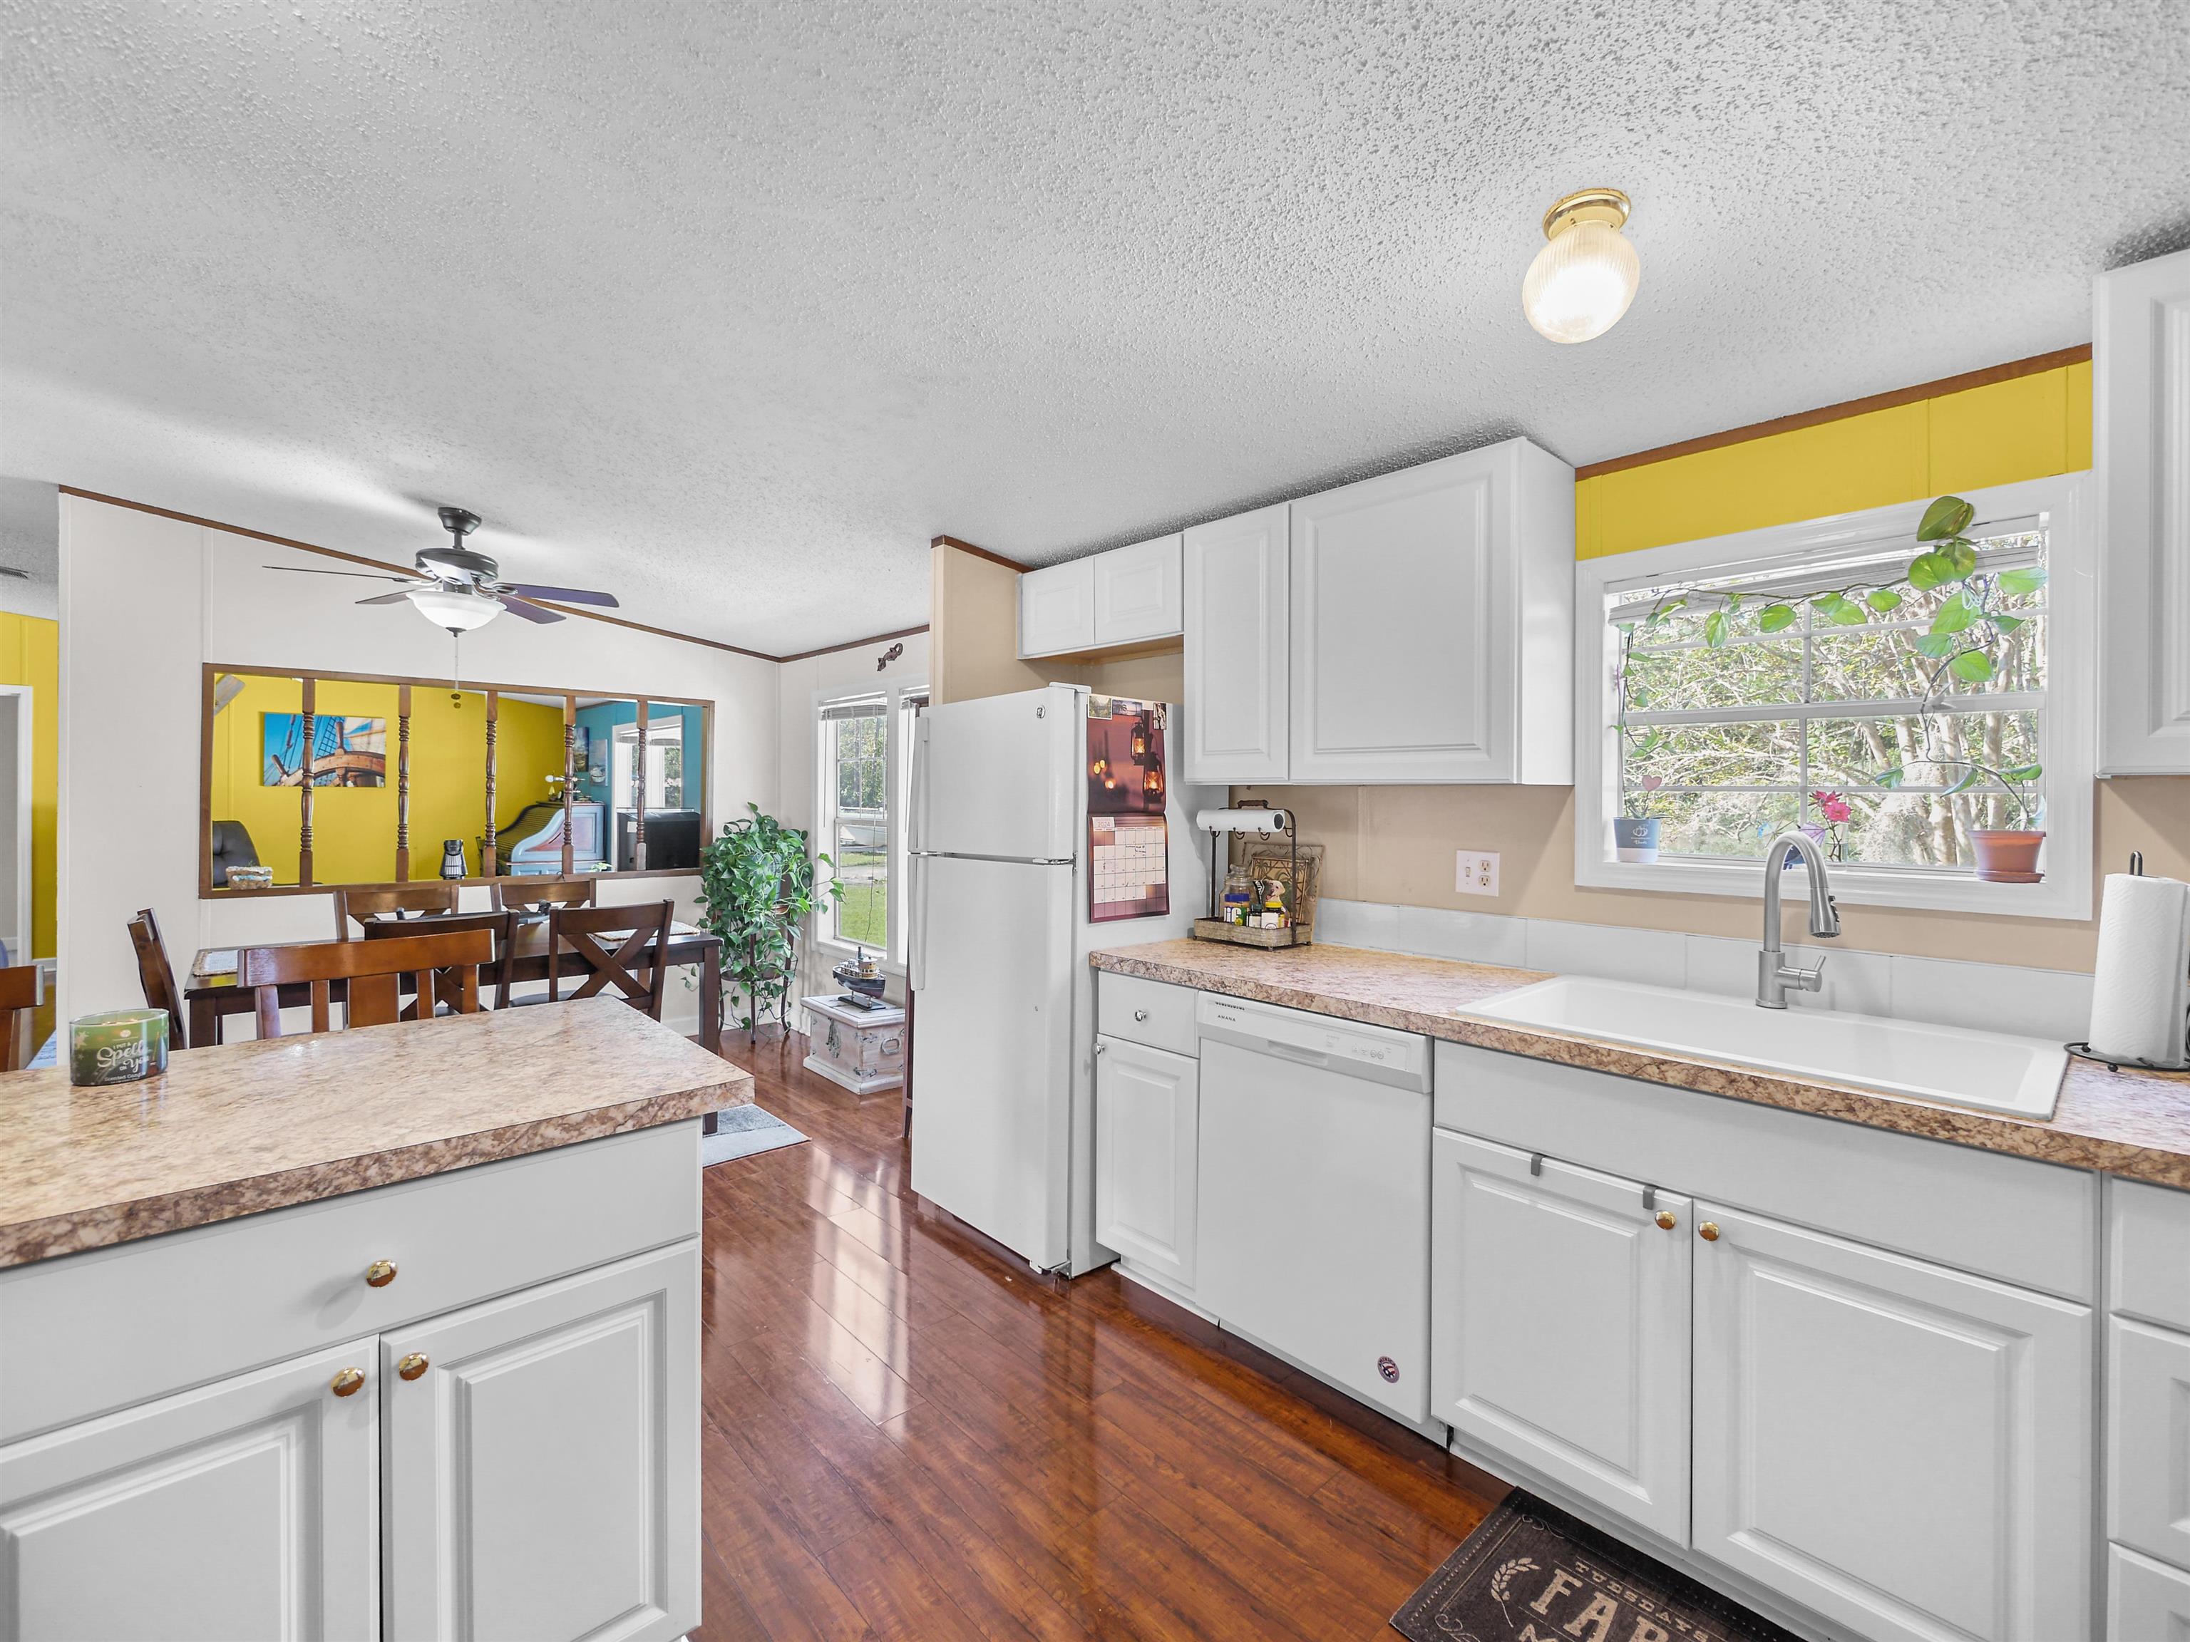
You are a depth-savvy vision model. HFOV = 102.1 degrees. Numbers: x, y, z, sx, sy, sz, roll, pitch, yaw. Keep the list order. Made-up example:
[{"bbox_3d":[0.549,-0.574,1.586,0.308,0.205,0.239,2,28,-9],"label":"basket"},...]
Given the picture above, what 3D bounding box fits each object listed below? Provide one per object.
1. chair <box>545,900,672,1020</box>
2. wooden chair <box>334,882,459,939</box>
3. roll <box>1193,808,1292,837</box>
[{"bbox_3d":[-1.947,0.782,3.487,0.450,0.940,0.540,-1,2,-42],"label":"chair"},{"bbox_3d":[-2.886,0.772,3.704,0.450,0.940,0.540,-1,2,-42],"label":"wooden chair"},{"bbox_3d":[0.434,0.002,2.645,0.067,0.067,0.295,-1,2,-42],"label":"roll"}]

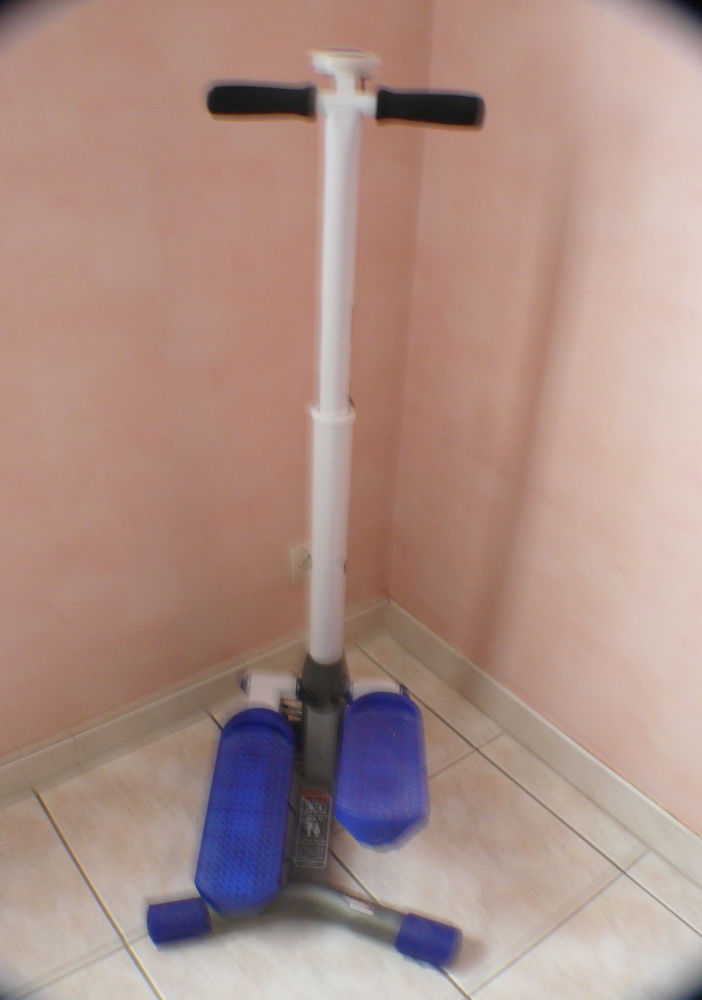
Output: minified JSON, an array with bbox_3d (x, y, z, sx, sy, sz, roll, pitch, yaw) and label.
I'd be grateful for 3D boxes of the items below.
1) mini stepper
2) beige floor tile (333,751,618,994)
[{"bbox_3d":[-0.038,0.048,1.325,0.430,1.120,0.450,3,30,1],"label":"mini stepper"},{"bbox_3d":[0.185,0.550,1.602,0.330,0.010,0.330,-19,37,-32],"label":"beige floor tile"}]

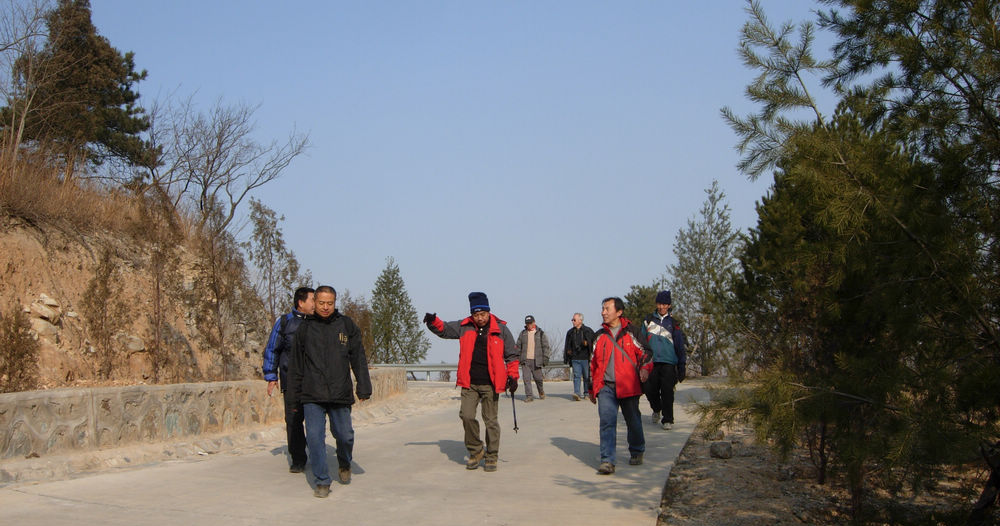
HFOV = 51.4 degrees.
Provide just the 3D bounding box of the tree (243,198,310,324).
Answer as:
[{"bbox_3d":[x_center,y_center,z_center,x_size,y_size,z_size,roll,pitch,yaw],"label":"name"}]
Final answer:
[{"bbox_3d":[-4.641,0.362,21.500,1.360,3.390,1.300,0,-2,0],"label":"tree"}]

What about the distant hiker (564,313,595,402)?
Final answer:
[{"bbox_3d":[1.540,1.839,20.400,0.630,1.720,0.450,-1,-3,11],"label":"distant hiker"}]

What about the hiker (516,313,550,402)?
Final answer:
[{"bbox_3d":[0.670,1.882,20.500,0.650,1.700,0.450,0,-3,9],"label":"hiker"}]

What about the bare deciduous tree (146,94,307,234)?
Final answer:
[{"bbox_3d":[-5.592,-1.974,21.500,3.270,2.850,2.600,0,-2,0],"label":"bare deciduous tree"}]

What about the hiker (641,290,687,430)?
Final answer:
[{"bbox_3d":[2.080,1.233,13.150,0.580,1.760,0.480,0,-3,9],"label":"hiker"}]

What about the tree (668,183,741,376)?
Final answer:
[{"bbox_3d":[5.772,0.440,29.500,2.100,5.560,2.100,0,-2,0],"label":"tree"}]

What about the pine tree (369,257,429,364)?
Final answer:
[{"bbox_3d":[-3.881,2.044,39.000,2.400,4.580,2.300,0,-2,0],"label":"pine tree"}]

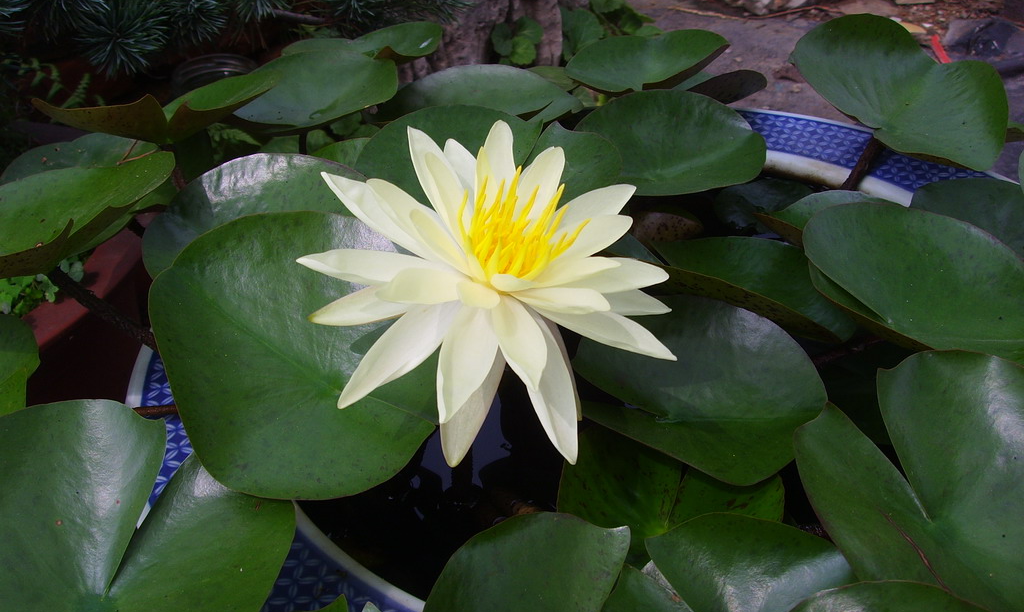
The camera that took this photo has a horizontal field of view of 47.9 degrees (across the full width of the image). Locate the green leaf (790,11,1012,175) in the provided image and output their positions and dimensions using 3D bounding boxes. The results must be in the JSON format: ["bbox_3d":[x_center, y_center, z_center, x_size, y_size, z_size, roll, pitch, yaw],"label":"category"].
[{"bbox_3d":[0.208,-0.115,0.620,0.115,0.030,0.105,3,55,-5],"label":"green leaf"}]

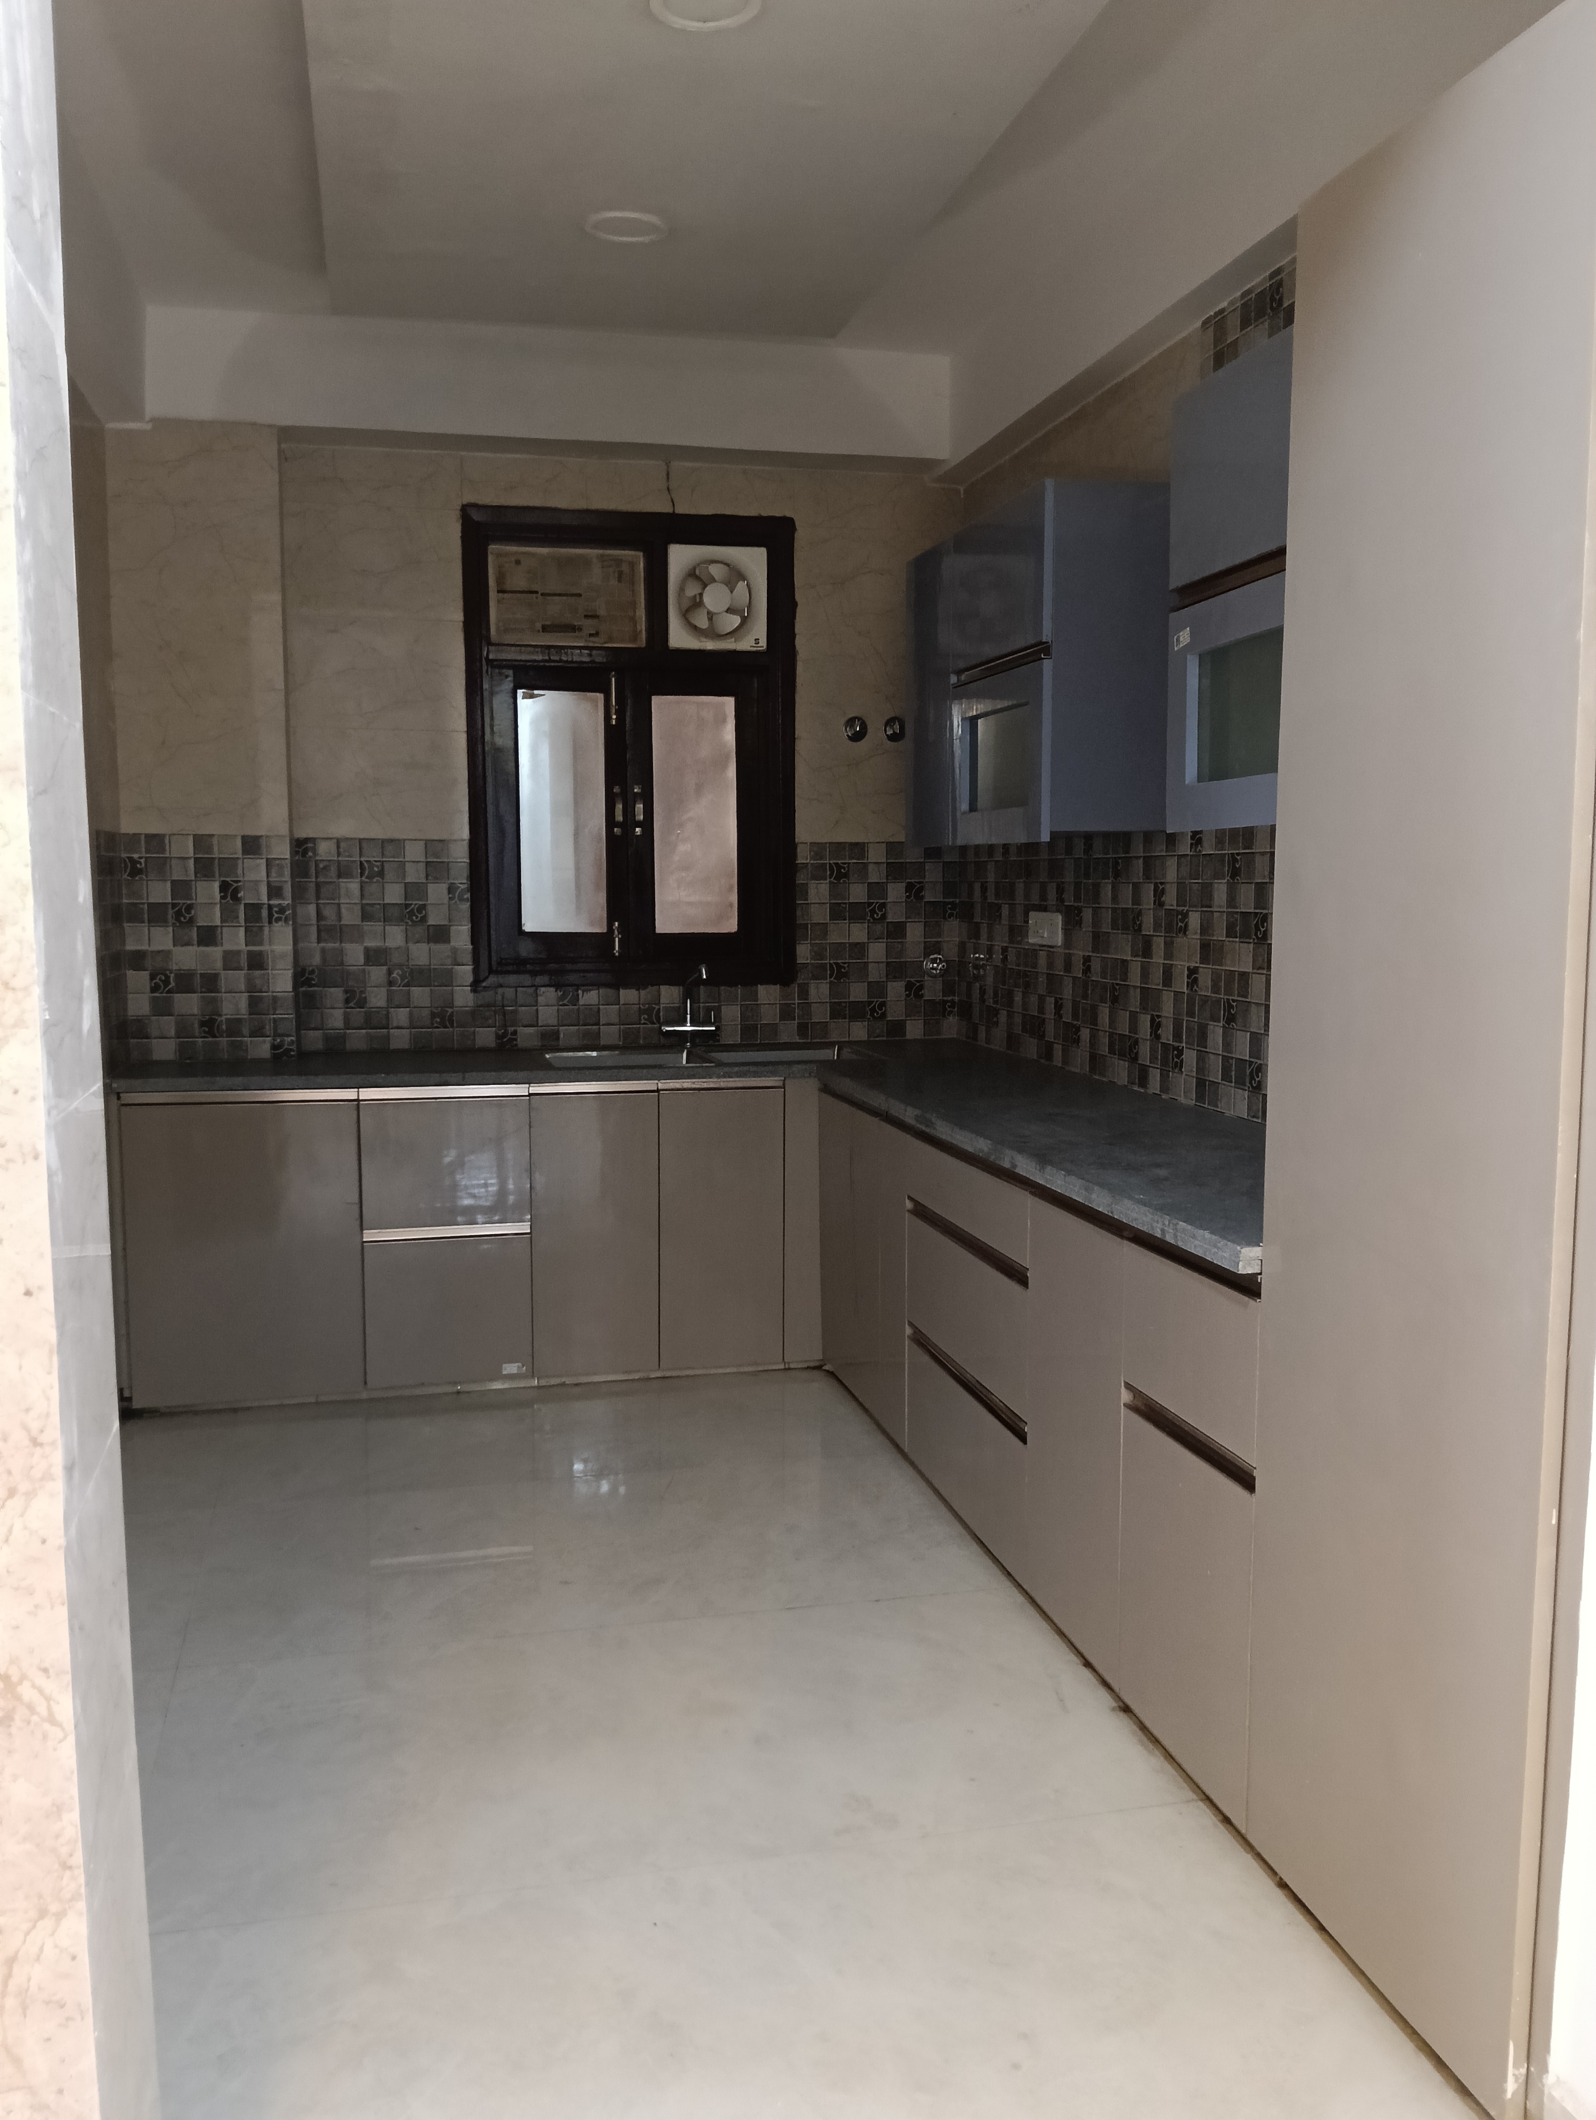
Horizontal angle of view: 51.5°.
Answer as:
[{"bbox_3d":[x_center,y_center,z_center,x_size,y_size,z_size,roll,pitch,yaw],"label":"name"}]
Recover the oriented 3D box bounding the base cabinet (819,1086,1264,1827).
[{"bbox_3d":[0.616,0.539,3.359,0.593,0.783,2.334,-1,6,-13],"label":"base cabinet"}]

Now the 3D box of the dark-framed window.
[{"bbox_3d":[-0.483,-0.898,4.867,0.956,1.360,0.100,-1,6,-13],"label":"dark-framed window"}]

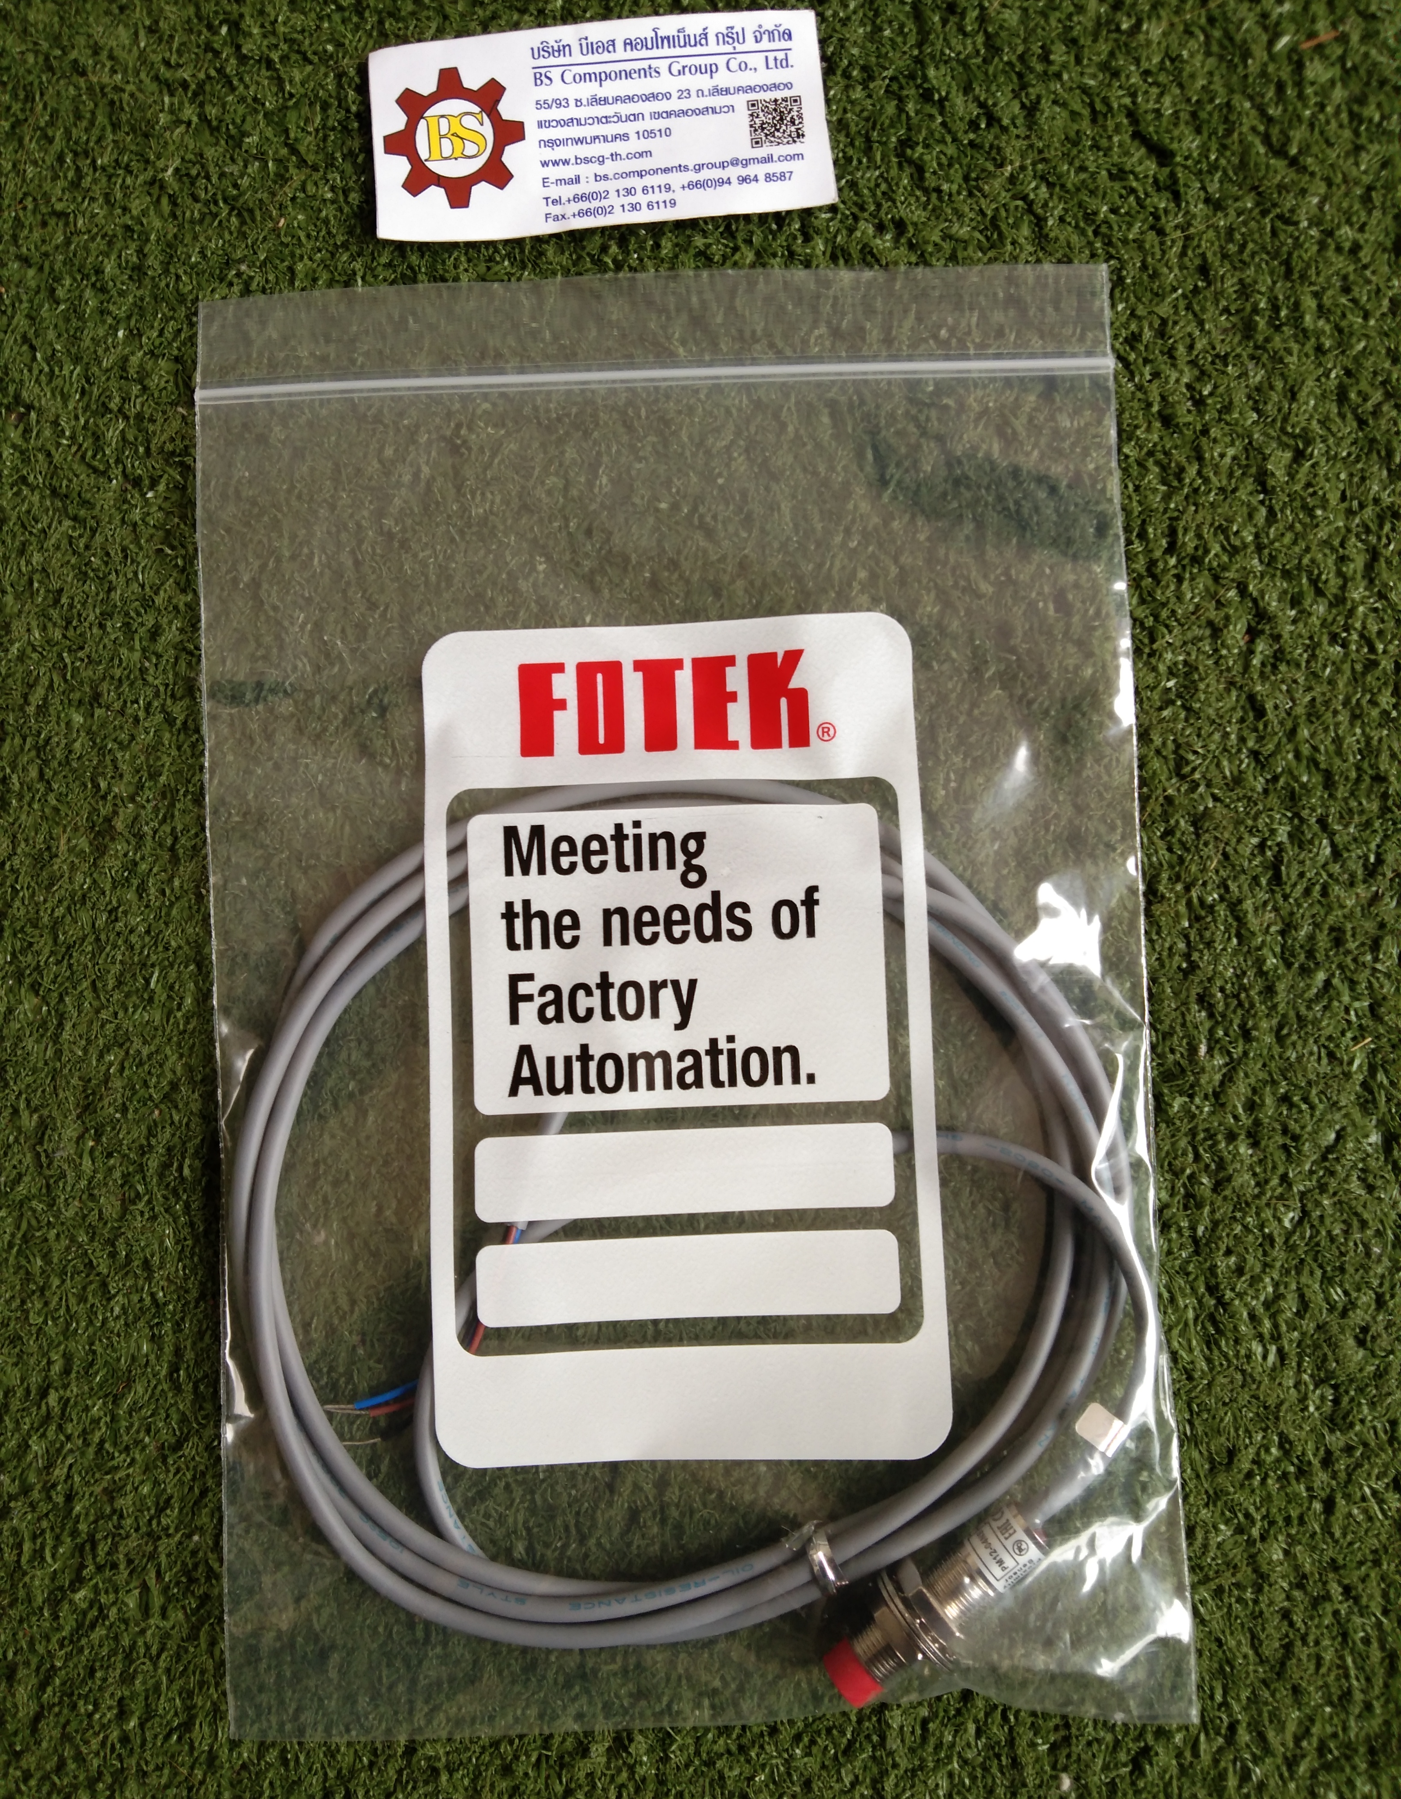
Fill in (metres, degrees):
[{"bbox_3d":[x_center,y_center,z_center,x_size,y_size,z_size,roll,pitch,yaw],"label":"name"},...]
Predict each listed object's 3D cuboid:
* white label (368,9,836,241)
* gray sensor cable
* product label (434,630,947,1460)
[{"bbox_3d":[-0.019,-0.146,0.304,0.086,0.005,0.040,-5,84,1],"label":"white label"},{"bbox_3d":[-0.003,0.059,0.281,0.161,0.019,0.161,-2,86,2],"label":"gray sensor cable"},{"bbox_3d":[-0.004,0.024,0.289,0.090,0.004,0.150,-2,84,3],"label":"product label"}]

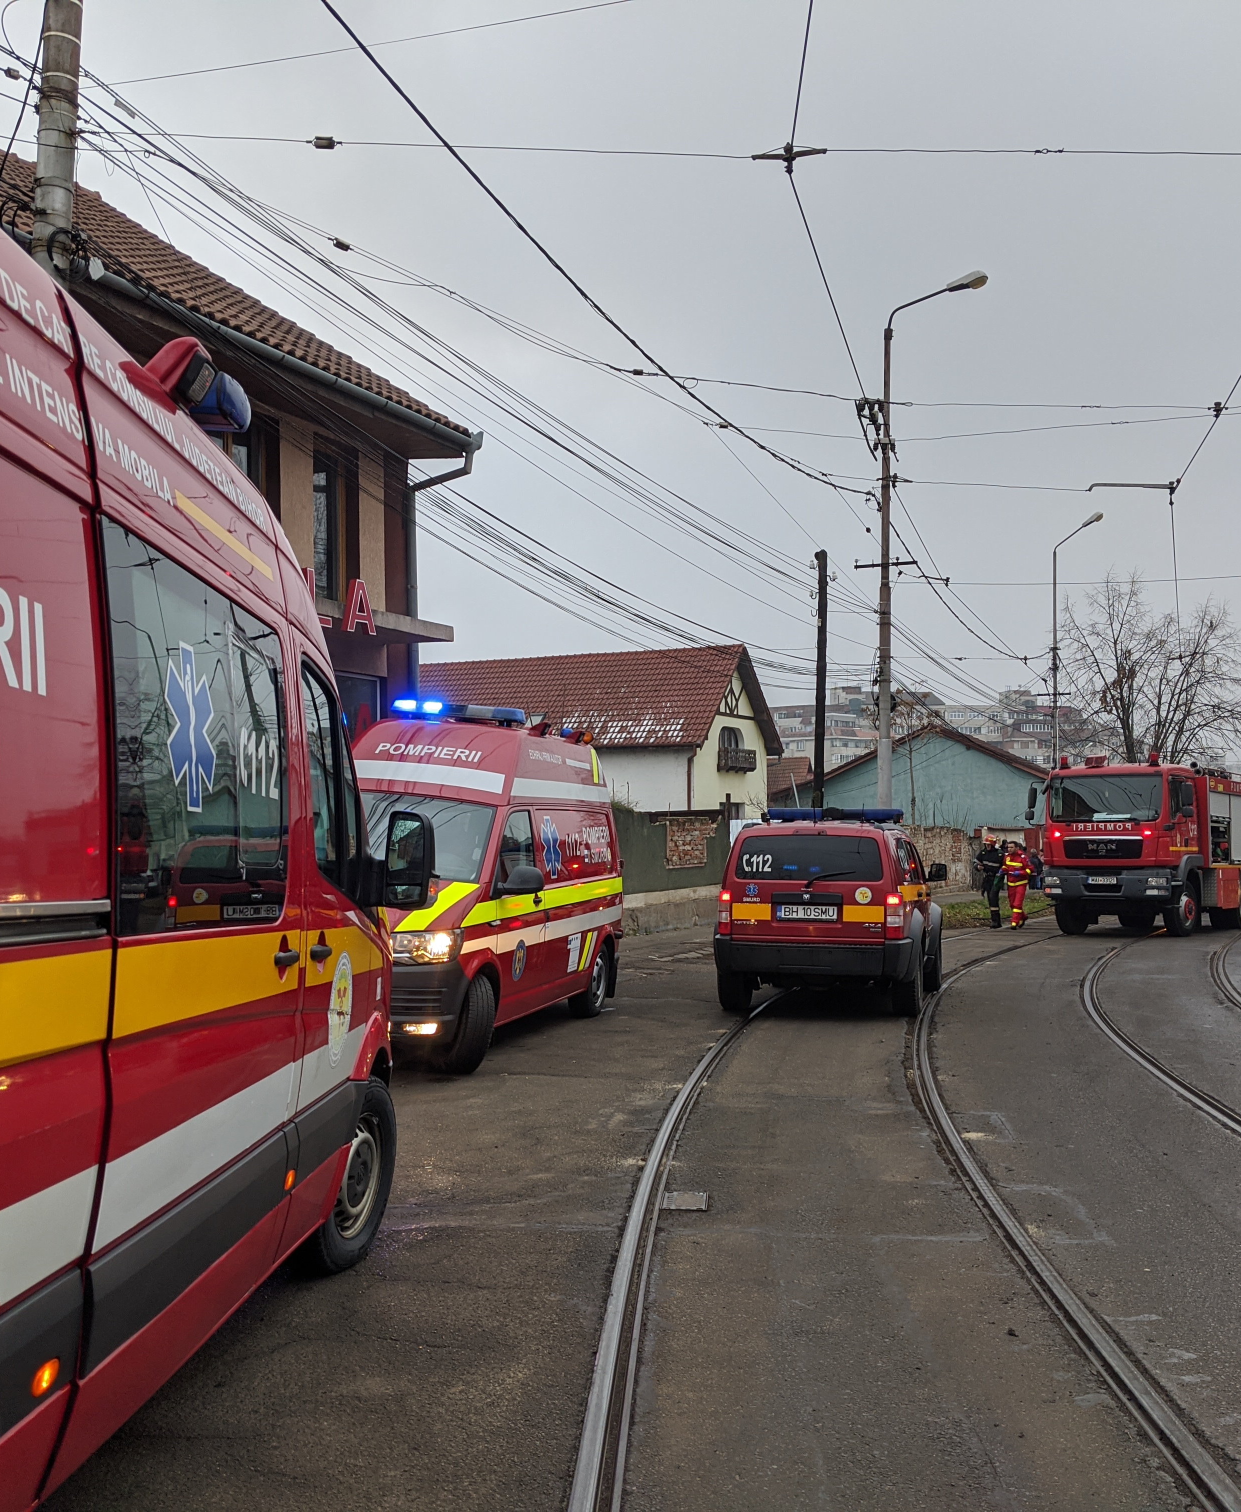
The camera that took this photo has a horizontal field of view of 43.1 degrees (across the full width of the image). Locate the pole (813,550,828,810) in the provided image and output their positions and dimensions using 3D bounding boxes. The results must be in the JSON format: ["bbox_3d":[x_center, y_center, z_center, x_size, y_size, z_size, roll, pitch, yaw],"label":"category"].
[{"bbox_3d":[4.130,-0.420,33.000,0.250,7.800,0.250,1,-3,0],"label":"pole"}]

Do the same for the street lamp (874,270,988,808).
[{"bbox_3d":[5.379,-2.622,27.270,2.000,11.530,0.400,-1,-4,27],"label":"street lamp"}]

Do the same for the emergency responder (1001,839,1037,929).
[{"bbox_3d":[7.820,2.520,30.800,0.620,1.740,0.500,-2,-4,36],"label":"emergency responder"}]

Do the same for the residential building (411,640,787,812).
[{"bbox_3d":[-2.187,0.550,61.022,15.500,8.940,7.400,-1,-4,31],"label":"residential building"}]

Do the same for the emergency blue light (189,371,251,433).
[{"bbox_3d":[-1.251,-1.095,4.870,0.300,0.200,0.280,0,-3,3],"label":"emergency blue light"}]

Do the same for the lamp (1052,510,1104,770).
[{"bbox_3d":[13.498,-1.423,46.559,1.600,11.630,0.350,-1,-4,30],"label":"lamp"}]

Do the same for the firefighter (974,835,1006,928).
[{"bbox_3d":[7.305,2.495,31.100,0.620,1.830,0.500,-1,-3,22],"label":"firefighter"}]

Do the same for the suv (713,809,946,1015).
[{"bbox_3d":[2.204,1.505,15.800,1.880,1.880,4.580,0,-3,15],"label":"suv"}]

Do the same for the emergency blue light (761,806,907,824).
[{"bbox_3d":[2.170,0.610,15.650,1.400,0.140,0.300,0,-3,15],"label":"emergency blue light"}]

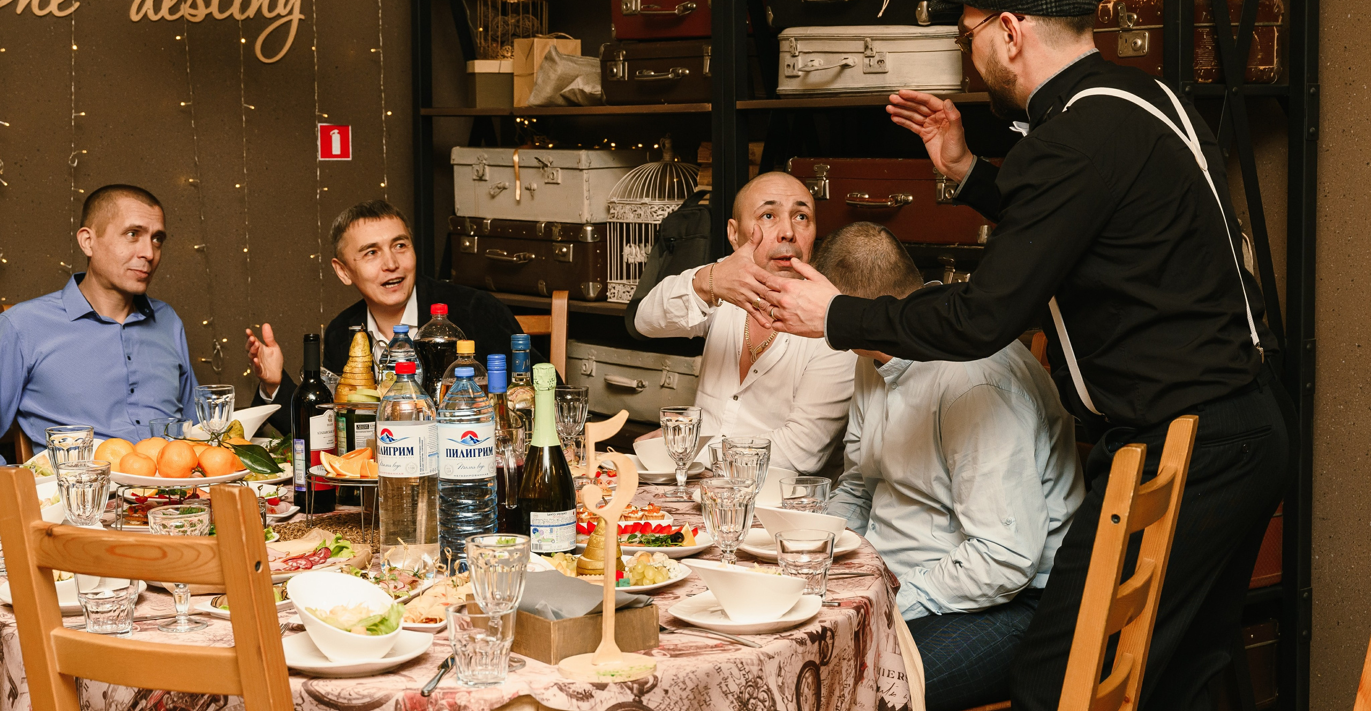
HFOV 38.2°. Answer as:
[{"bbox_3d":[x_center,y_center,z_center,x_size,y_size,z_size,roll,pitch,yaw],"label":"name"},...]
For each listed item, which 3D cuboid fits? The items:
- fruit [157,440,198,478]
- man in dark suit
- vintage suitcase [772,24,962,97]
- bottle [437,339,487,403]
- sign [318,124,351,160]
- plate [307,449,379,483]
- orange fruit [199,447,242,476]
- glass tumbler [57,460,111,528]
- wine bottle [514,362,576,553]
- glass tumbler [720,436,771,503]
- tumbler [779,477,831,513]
[{"bbox_3d":[-0.874,0.180,3.410,0.070,0.066,0.070,0,6,0],"label":"fruit"},{"bbox_3d":[-0.635,0.293,4.439,0.660,1.270,0.750,0,6,8],"label":"man in dark suit"},{"bbox_3d":[0.471,-0.715,4.864,0.300,0.161,0.410,-6,8,-44],"label":"vintage suitcase"},{"bbox_3d":[-0.357,0.143,3.237,0.088,0.333,0.088,0,6,0],"label":"bottle"},{"bbox_3d":[-0.976,-0.594,5.520,0.100,0.100,0.005,-6,8,-40],"label":"sign"},{"bbox_3d":[-0.532,0.178,3.322,0.210,0.055,0.210,-1,7,0],"label":"plate"},{"bbox_3d":[-0.774,0.177,3.280,0.065,0.054,0.065,-1,7,0],"label":"orange fruit"},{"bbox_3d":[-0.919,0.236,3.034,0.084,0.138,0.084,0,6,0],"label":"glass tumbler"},{"bbox_3d":[-0.223,0.158,3.167,0.089,0.303,0.089,-2,6,-10],"label":"wine bottle"},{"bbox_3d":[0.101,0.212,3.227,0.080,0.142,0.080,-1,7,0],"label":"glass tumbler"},{"bbox_3d":[0.201,0.254,3.295,0.086,0.091,0.086,0,6,0],"label":"tumbler"}]

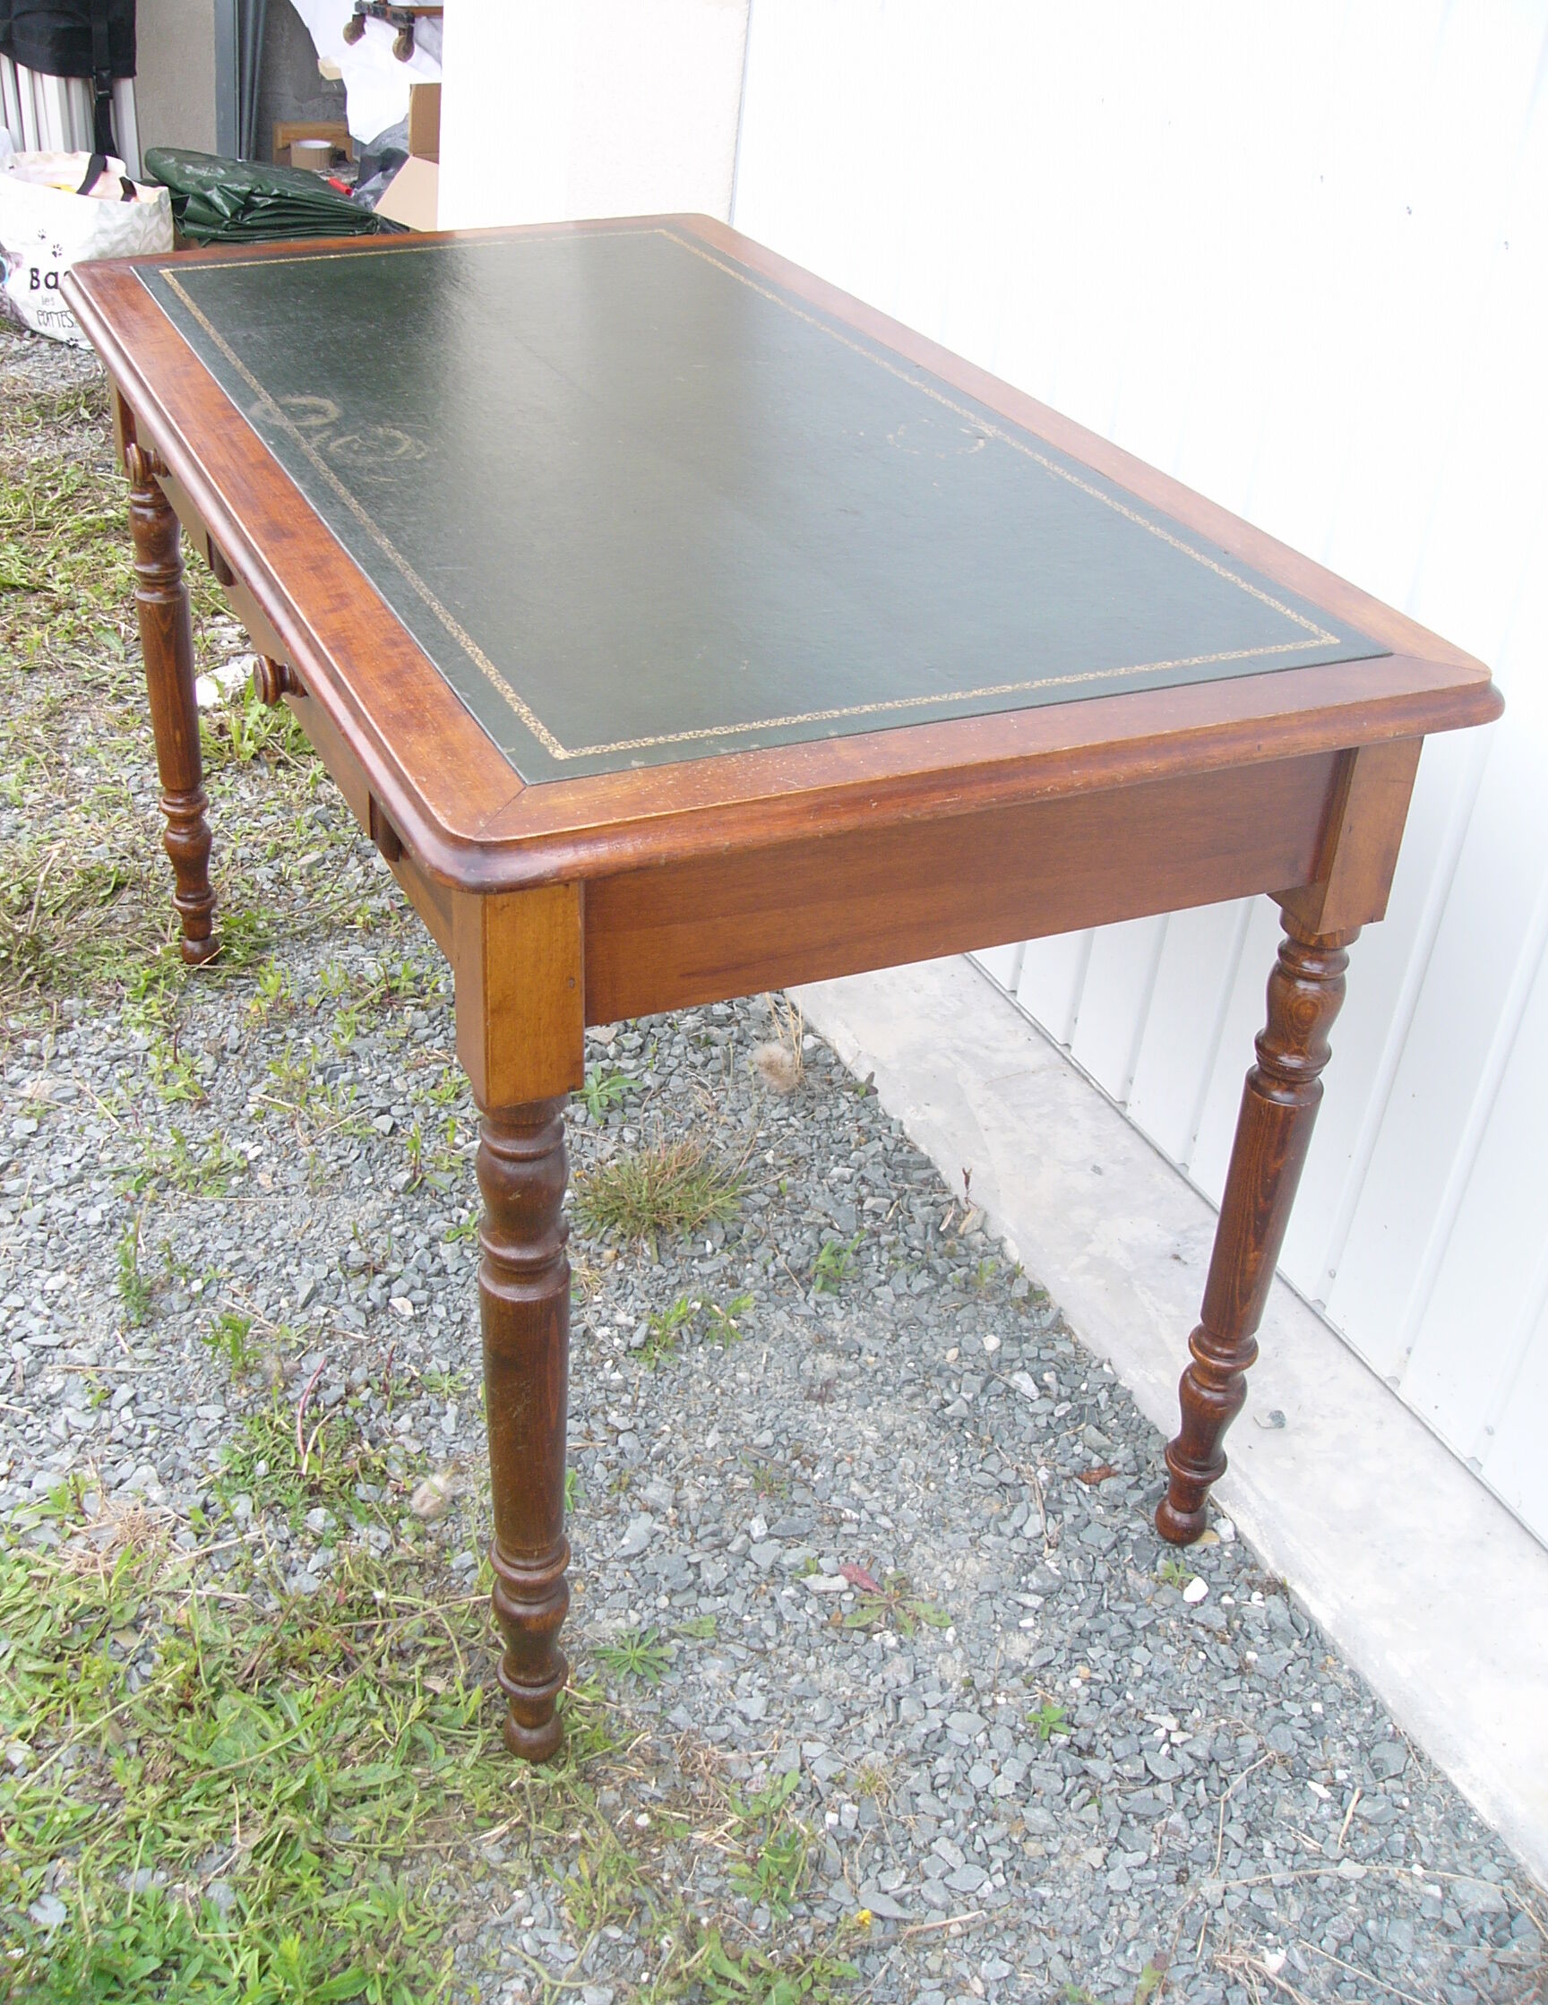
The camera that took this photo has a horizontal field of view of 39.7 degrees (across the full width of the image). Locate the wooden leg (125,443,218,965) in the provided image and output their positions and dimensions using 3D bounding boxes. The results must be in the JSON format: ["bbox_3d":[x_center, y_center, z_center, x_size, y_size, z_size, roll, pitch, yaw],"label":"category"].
[{"bbox_3d":[-0.625,-0.289,2.249,0.057,0.577,0.057,-11,35,-22],"label":"wooden leg"}]

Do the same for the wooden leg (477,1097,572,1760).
[{"bbox_3d":[-0.156,0.284,1.364,0.057,0.577,0.057,-11,34,-22],"label":"wooden leg"}]

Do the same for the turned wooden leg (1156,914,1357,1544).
[{"bbox_3d":[0.345,0.181,1.569,0.057,0.577,0.057,-10,34,-22],"label":"turned wooden leg"}]

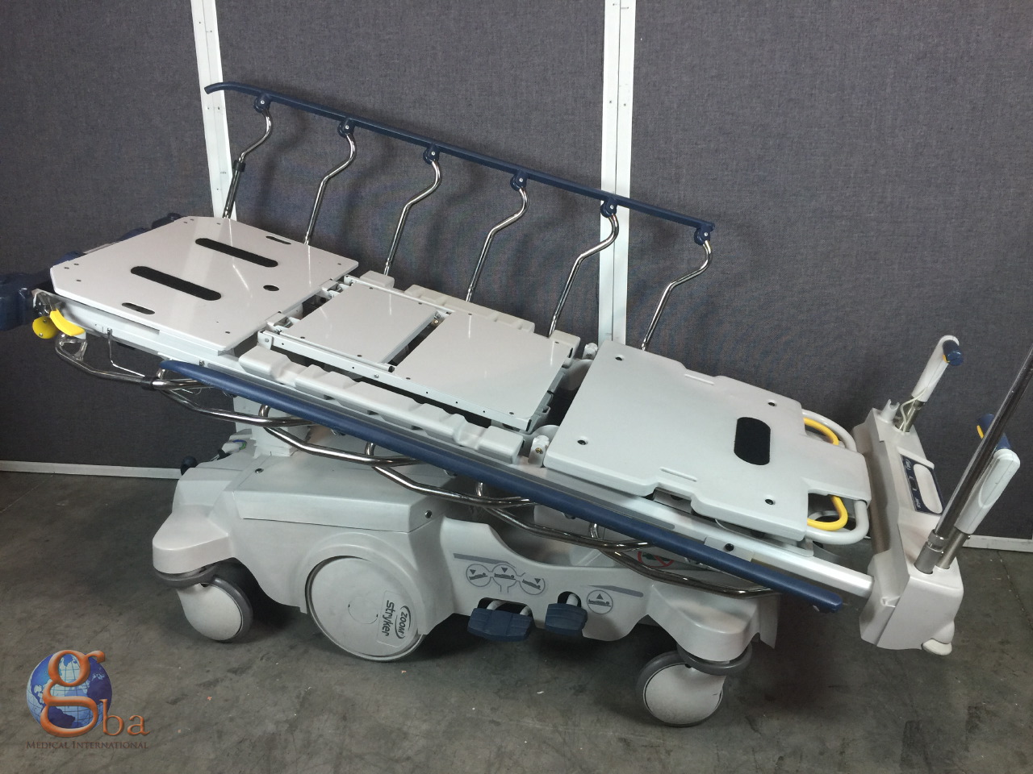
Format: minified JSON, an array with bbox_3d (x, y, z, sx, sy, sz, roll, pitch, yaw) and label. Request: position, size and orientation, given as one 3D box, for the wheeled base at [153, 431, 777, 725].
[{"bbox_3d":[-0.126,0.404,2.307,1.560,0.480,0.710,5,25,15],"label":"wheeled base"}]

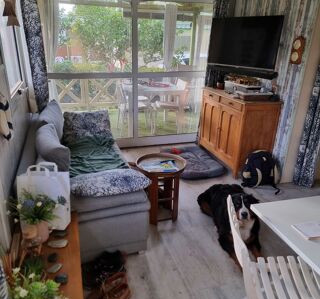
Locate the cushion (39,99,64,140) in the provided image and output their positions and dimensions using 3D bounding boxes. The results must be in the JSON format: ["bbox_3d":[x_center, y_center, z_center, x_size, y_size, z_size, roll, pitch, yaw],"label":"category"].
[{"bbox_3d":[-1.109,-0.300,3.051,0.138,0.406,0.406,-10,21,7],"label":"cushion"}]

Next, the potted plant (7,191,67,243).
[{"bbox_3d":[-0.657,0.370,1.620,0.270,0.310,0.230,-5,22,-16],"label":"potted plant"}]

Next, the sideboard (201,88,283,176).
[{"bbox_3d":[0.942,-0.280,3.754,0.471,0.857,1.025,-6,23,-17],"label":"sideboard"}]

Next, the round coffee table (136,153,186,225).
[{"bbox_3d":[0.008,0.356,2.552,0.401,0.520,0.401,1,22,0],"label":"round coffee table"}]

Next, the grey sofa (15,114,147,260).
[{"bbox_3d":[-0.755,0.163,2.810,0.842,0.658,1.882,-5,23,-16],"label":"grey sofa"}]

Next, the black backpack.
[{"bbox_3d":[1.131,0.197,3.311,0.360,0.420,0.280,14,25,30],"label":"black backpack"}]

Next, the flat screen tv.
[{"bbox_3d":[0.961,-1.242,3.437,0.061,0.543,0.934,-16,28,-37],"label":"flat screen tv"}]

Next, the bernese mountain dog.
[{"bbox_3d":[0.632,0.484,2.484,0.430,0.450,0.880,-2,21,-9],"label":"bernese mountain dog"}]

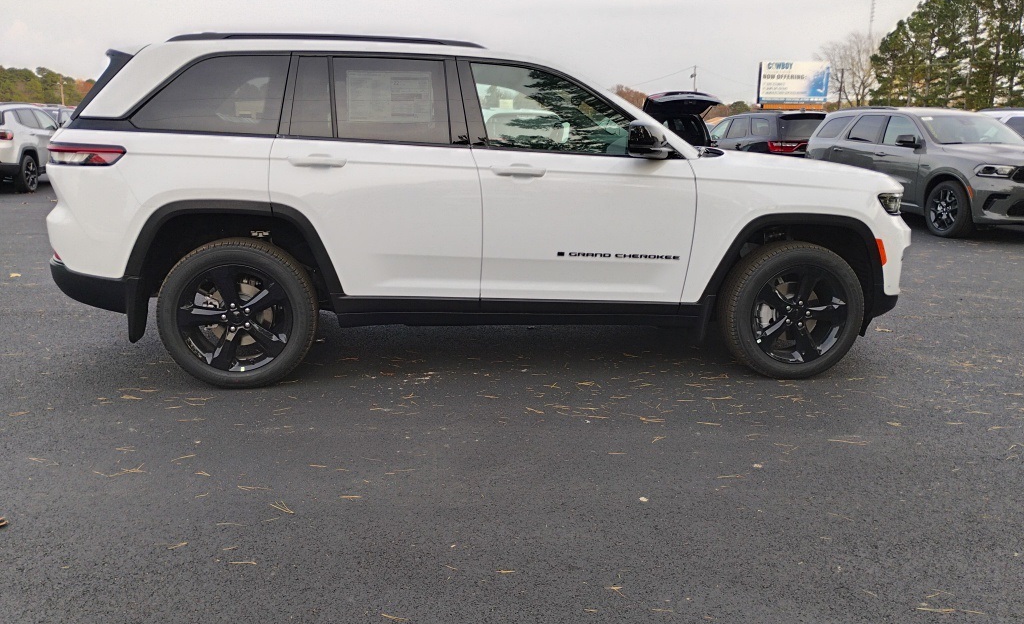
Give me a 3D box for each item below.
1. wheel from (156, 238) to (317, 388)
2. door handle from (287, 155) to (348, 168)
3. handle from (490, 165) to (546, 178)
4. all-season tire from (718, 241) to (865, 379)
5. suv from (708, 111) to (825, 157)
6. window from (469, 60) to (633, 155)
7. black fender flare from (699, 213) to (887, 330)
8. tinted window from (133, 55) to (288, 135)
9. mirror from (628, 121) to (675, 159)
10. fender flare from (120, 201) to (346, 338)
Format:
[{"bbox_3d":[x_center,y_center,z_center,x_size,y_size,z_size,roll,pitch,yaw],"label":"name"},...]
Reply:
[{"bbox_3d":[-1.389,-0.001,4.237,0.765,0.765,0.265,0,12,-7],"label":"wheel"},{"bbox_3d":[-0.943,-0.731,4.026,0.285,0.060,0.065,0,12,-7],"label":"door handle"},{"bbox_3d":[0.032,-0.707,4.157,0.280,0.060,0.065,0,12,-7],"label":"handle"},{"bbox_3d":[1.551,-0.017,4.612,0.765,0.765,0.265,0,12,-7],"label":"all-season tire"},{"bbox_3d":[5.683,-3.648,18.945,1.970,1.800,5.080,-1,12,-9],"label":"suv"},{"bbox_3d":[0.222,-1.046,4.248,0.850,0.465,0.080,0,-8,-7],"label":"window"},{"bbox_3d":[1.506,-0.228,4.495,1.020,0.620,0.150,0,12,-7],"label":"black fender flare"},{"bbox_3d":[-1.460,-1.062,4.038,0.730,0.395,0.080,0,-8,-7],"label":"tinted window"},{"bbox_3d":[0.698,-0.875,4.202,0.170,0.195,0.240,0,12,-7],"label":"mirror"},{"bbox_3d":[-1.365,-0.211,4.123,1.030,0.690,0.150,0,12,-7],"label":"fender flare"}]

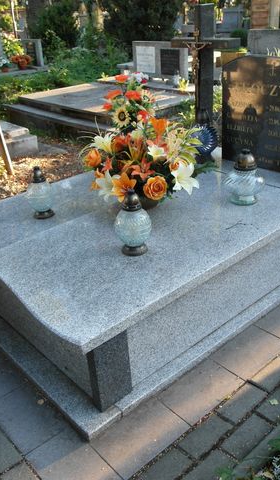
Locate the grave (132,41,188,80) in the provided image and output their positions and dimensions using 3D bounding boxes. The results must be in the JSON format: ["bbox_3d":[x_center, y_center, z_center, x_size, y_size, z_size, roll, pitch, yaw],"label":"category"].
[{"bbox_3d":[0.302,-2.599,6.430,0.110,0.500,1.060,-25,34,-35],"label":"grave"}]

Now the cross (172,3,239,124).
[{"bbox_3d":[0.771,-2.016,5.205,0.240,1.335,0.820,-25,34,-35],"label":"cross"}]

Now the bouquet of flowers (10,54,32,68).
[{"bbox_3d":[-2.991,-4.493,11.200,0.490,0.370,0.460,-10,27,-11],"label":"bouquet of flowers"}]

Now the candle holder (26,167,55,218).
[{"bbox_3d":[-0.505,-0.240,2.243,0.140,0.256,0.140,-25,34,-35],"label":"candle holder"}]

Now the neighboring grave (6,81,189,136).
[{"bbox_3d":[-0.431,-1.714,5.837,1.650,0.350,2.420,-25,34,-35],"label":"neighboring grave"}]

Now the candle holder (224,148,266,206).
[{"bbox_3d":[0.530,-0.321,2.232,0.200,0.269,0.200,-3,27,2],"label":"candle holder"}]

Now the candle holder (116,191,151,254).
[{"bbox_3d":[-0.026,-0.077,1.863,0.148,0.275,0.148,-4,27,-1],"label":"candle holder"}]

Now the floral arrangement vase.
[{"bbox_3d":[0.046,-0.544,2.400,0.600,0.600,0.500,-3,27,2],"label":"floral arrangement vase"}]

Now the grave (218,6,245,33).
[{"bbox_3d":[3.465,-8.254,16.800,0.220,1.100,0.950,-25,33,-35],"label":"grave"}]

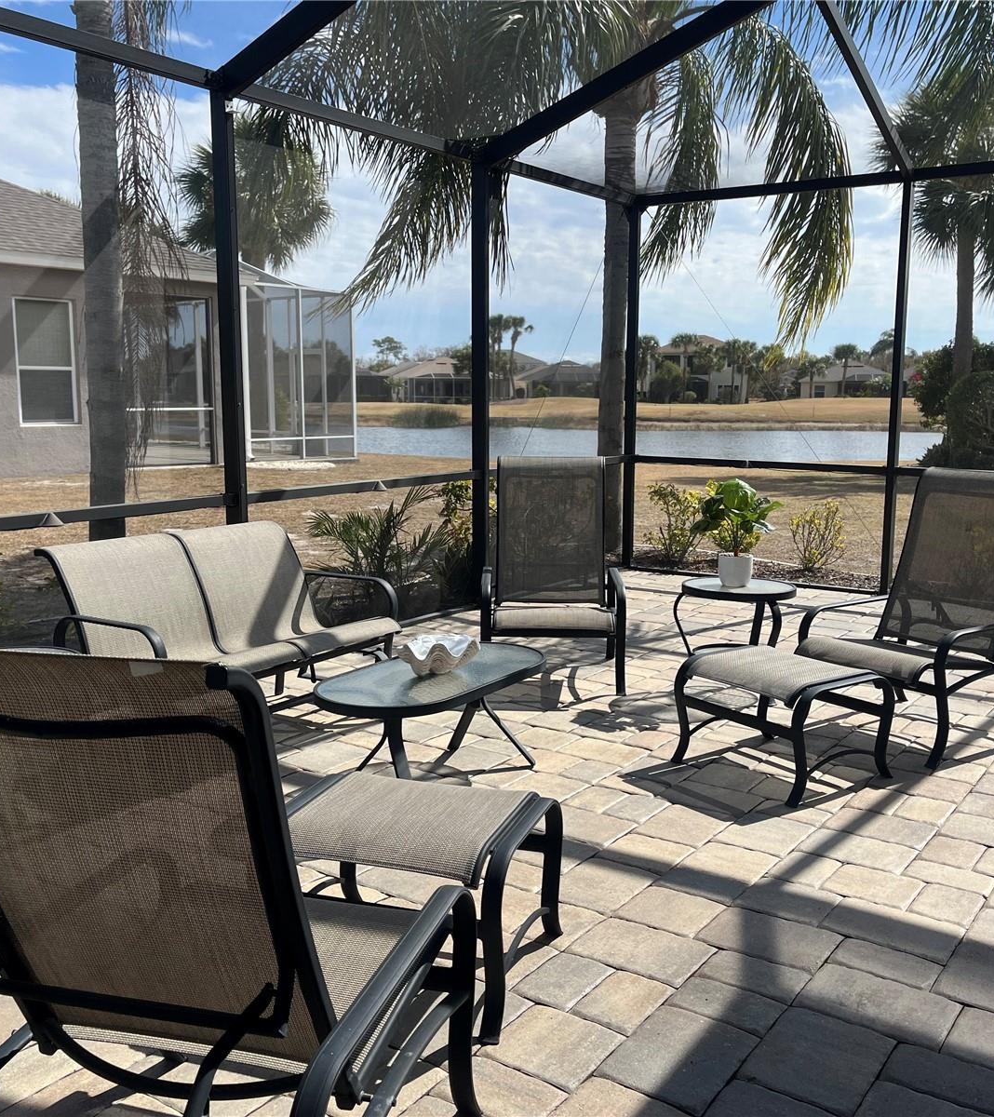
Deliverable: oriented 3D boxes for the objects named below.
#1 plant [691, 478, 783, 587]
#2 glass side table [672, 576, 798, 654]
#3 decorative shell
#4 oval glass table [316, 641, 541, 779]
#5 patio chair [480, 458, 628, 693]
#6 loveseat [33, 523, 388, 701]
[{"bbox_3d":[1.101,-0.119,5.112,0.410,0.490,0.380,2,9,12],"label":"plant"},{"bbox_3d":[1.099,0.384,5.131,0.530,0.510,0.530,2,9,11],"label":"glass side table"},{"bbox_3d":[-0.208,0.334,3.947,0.280,0.120,0.190,0,9,-3],"label":"decorative shell"},{"bbox_3d":[-0.207,0.602,3.965,0.515,0.415,1.010,6,10,33],"label":"oval glass table"},{"bbox_3d":[0.278,0.057,5.460,0.680,1.055,0.850,0,9,2],"label":"patio chair"},{"bbox_3d":[-1.098,0.304,4.665,0.780,0.790,1.310,6,10,33],"label":"loveseat"}]

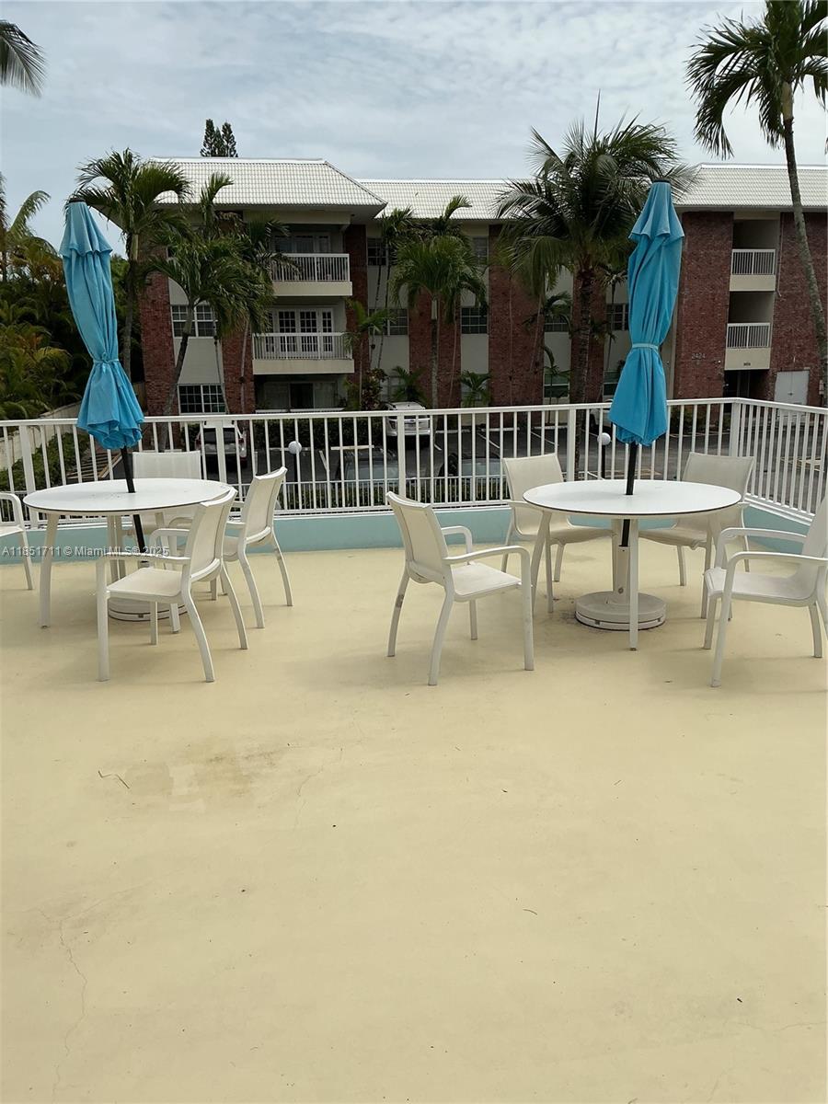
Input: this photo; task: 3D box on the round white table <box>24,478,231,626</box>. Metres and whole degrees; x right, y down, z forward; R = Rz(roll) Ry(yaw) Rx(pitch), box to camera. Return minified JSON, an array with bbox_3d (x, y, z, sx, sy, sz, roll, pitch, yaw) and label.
[{"bbox_3d":[-1.727,0.001,5.747,1.220,0.740,1.220,-1,13,0],"label":"round white table"}]

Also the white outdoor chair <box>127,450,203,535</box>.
[{"bbox_3d":[-1.710,-0.220,6.404,0.600,0.880,0.600,-3,13,-8],"label":"white outdoor chair"}]

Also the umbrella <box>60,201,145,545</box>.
[{"bbox_3d":[-1.835,-1.022,5.539,0.380,2.082,0.380,-7,12,1],"label":"umbrella"}]

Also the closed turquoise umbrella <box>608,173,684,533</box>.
[{"bbox_3d":[1.282,-1.010,5.200,0.350,2.035,0.350,3,12,-1],"label":"closed turquoise umbrella"}]

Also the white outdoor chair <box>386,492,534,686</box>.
[{"bbox_3d":[0.216,0.139,4.693,0.600,0.883,0.610,-7,14,-26],"label":"white outdoor chair"}]

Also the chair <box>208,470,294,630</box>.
[{"bbox_3d":[-1.104,-0.044,5.609,0.600,0.883,0.610,2,13,12],"label":"chair"}]

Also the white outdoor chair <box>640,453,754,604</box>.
[{"bbox_3d":[1.739,-0.125,5.768,0.600,0.880,0.600,-11,16,-38],"label":"white outdoor chair"}]

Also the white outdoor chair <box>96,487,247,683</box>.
[{"bbox_3d":[-1.230,0.153,4.731,0.600,0.880,0.600,1,13,9],"label":"white outdoor chair"}]

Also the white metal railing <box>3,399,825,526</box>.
[{"bbox_3d":[-0.053,-0.593,7.048,6.150,0.840,0.950,-3,14,-7],"label":"white metal railing"}]

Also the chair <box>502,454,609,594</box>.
[{"bbox_3d":[0.911,-0.149,5.910,0.610,0.883,0.600,-9,15,-32],"label":"chair"}]

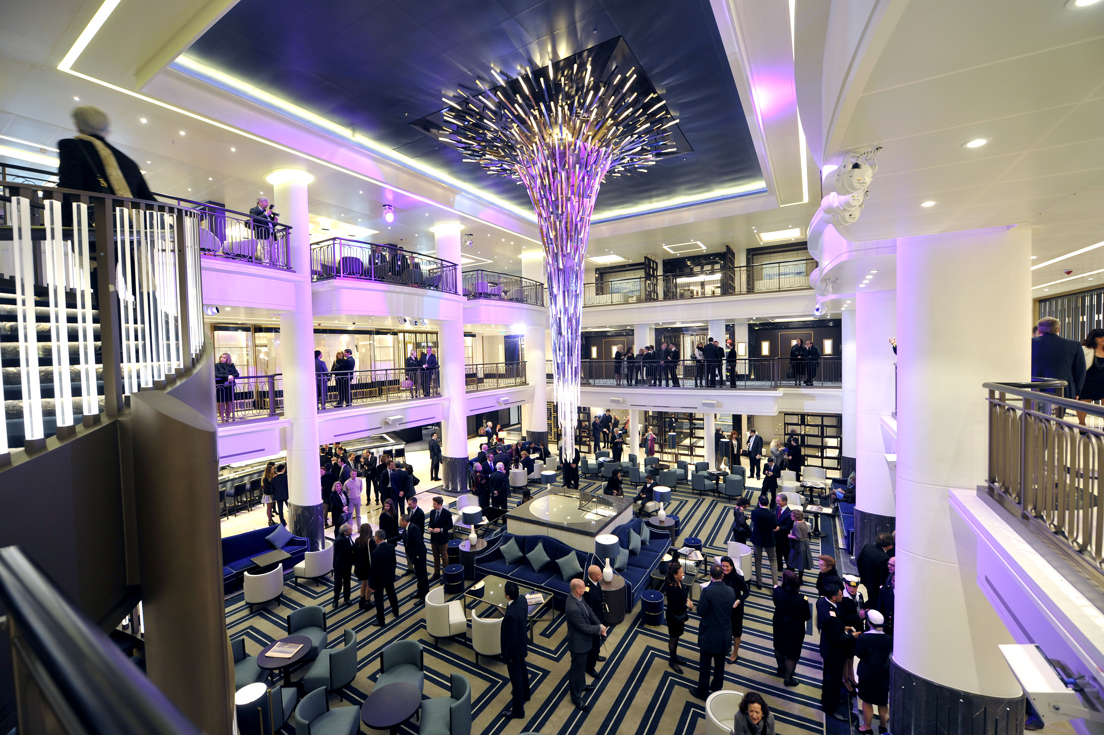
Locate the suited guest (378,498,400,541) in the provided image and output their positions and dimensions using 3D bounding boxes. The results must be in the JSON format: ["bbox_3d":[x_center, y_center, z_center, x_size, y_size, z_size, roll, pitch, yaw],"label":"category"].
[{"bbox_3d":[-3.827,3.948,10.123,0.480,1.670,0.340,-2,2,-9],"label":"suited guest"}]

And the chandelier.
[{"bbox_3d":[0.367,-1.663,11.230,5.800,8.400,5.800,0,2,32],"label":"chandelier"}]

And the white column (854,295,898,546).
[{"bbox_3d":[7.074,1.321,9.087,1.080,6.000,0.650,0,2,32],"label":"white column"}]

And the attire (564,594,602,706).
[{"bbox_3d":[0.457,3.966,6.142,0.520,1.500,0.500,-1,2,15],"label":"attire"}]

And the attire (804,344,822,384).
[{"bbox_3d":[9.591,-0.093,15.774,0.550,1.480,0.520,-3,3,-41],"label":"attire"}]

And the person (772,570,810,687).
[{"bbox_3d":[3.565,3.822,6.411,0.360,1.660,0.520,-3,2,-40],"label":"person"}]

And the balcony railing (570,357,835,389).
[{"bbox_3d":[5.131,0.241,16.049,9.650,1.100,0.600,0,2,32],"label":"balcony railing"}]

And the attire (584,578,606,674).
[{"bbox_3d":[0.690,4.039,6.804,0.380,1.520,0.500,0,2,34],"label":"attire"}]

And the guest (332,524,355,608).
[{"bbox_3d":[-4.200,3.950,8.635,0.360,1.640,0.520,-1,2,15],"label":"guest"}]

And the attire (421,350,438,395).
[{"bbox_3d":[-4.481,0.212,15.604,0.560,1.620,0.380,-1,2,4],"label":"attire"}]

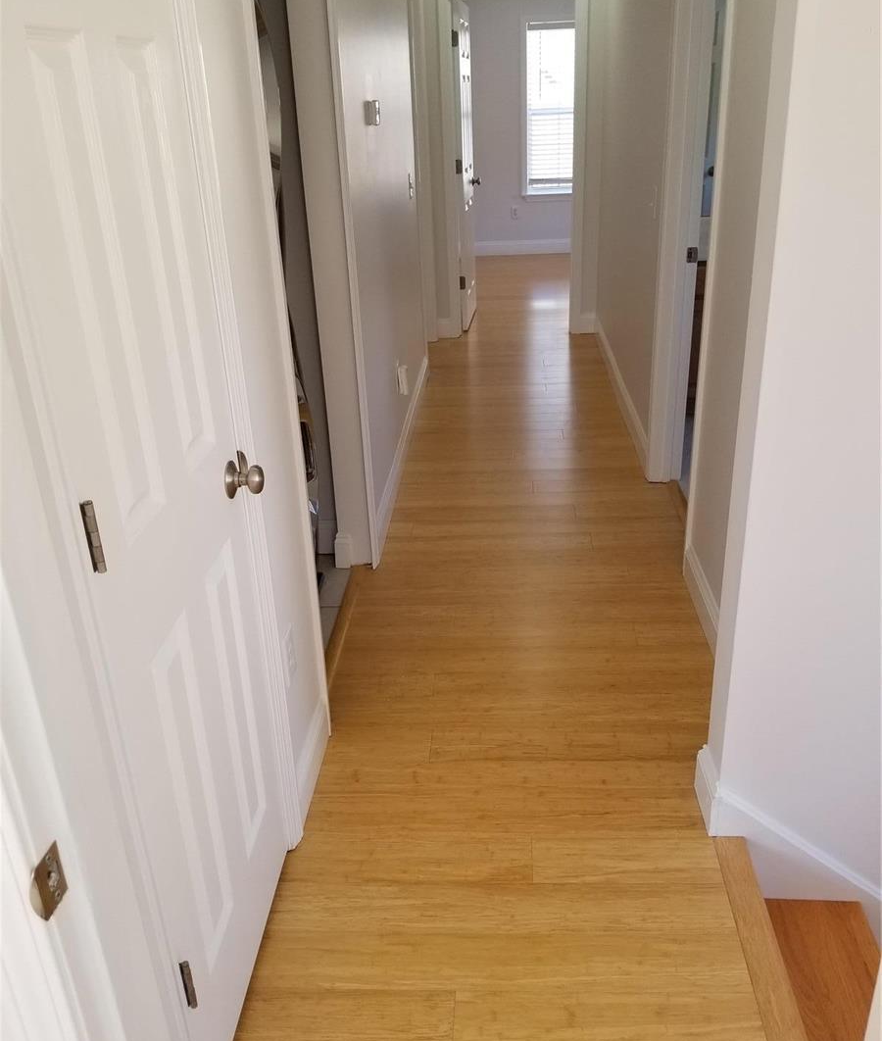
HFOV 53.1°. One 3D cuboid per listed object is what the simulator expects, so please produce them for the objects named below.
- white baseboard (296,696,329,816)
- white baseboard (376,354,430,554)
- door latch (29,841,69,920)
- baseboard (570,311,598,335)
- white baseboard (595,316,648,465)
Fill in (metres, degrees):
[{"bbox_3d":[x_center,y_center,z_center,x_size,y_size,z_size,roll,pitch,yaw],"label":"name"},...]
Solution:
[{"bbox_3d":[-0.302,0.547,2.060,0.016,0.132,0.305,-1,25,5],"label":"white baseboard"},{"bbox_3d":[-0.166,-0.436,4.234,0.016,0.140,2.480,0,26,4],"label":"white baseboard"},{"bbox_3d":[-0.345,0.326,0.790,0.010,0.058,0.042,0,26,4],"label":"door latch"},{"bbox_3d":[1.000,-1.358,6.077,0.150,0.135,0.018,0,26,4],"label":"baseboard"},{"bbox_3d":[0.985,-0.804,4.933,0.016,0.135,2.480,0,26,4],"label":"white baseboard"}]

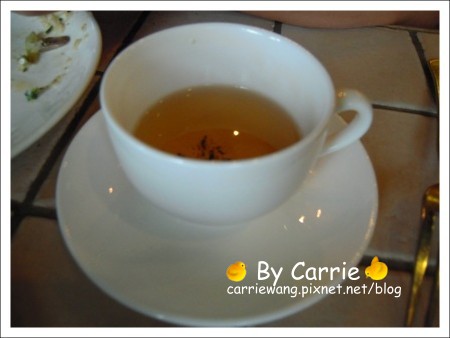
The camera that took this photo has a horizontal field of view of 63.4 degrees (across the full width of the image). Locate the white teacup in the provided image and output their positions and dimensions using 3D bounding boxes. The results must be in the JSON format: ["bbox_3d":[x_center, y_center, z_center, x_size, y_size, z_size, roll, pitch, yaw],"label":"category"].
[{"bbox_3d":[0.008,-0.015,0.166,0.111,0.061,0.089,-2,50,-4],"label":"white teacup"}]

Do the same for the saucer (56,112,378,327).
[{"bbox_3d":[-0.004,0.004,0.187,0.154,0.020,0.154,1,49,-1],"label":"saucer"}]

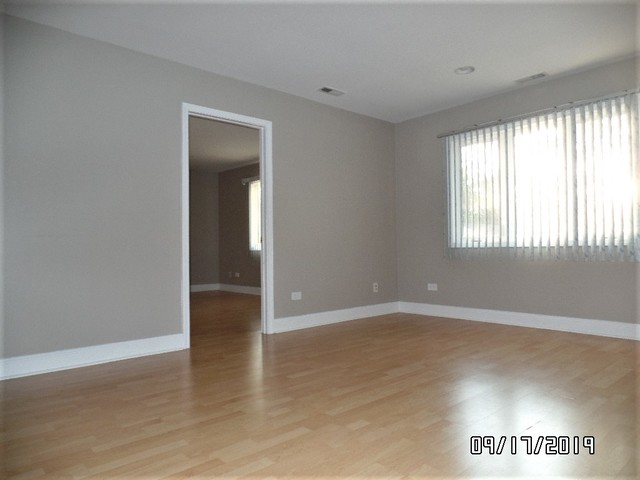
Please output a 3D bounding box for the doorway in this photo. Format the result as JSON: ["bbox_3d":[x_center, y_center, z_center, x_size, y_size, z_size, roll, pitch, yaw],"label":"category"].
[{"bbox_3d":[-0.854,-0.130,3.977,0.935,2.111,0.130,0,-2,-41],"label":"doorway"}]

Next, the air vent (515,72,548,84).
[{"bbox_3d":[2.035,-1.551,4.104,0.135,0.025,0.290,0,-2,-41],"label":"air vent"}]

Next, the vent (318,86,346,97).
[{"bbox_3d":[0.124,-1.515,4.363,0.290,0.025,0.135,0,-2,-41],"label":"vent"}]

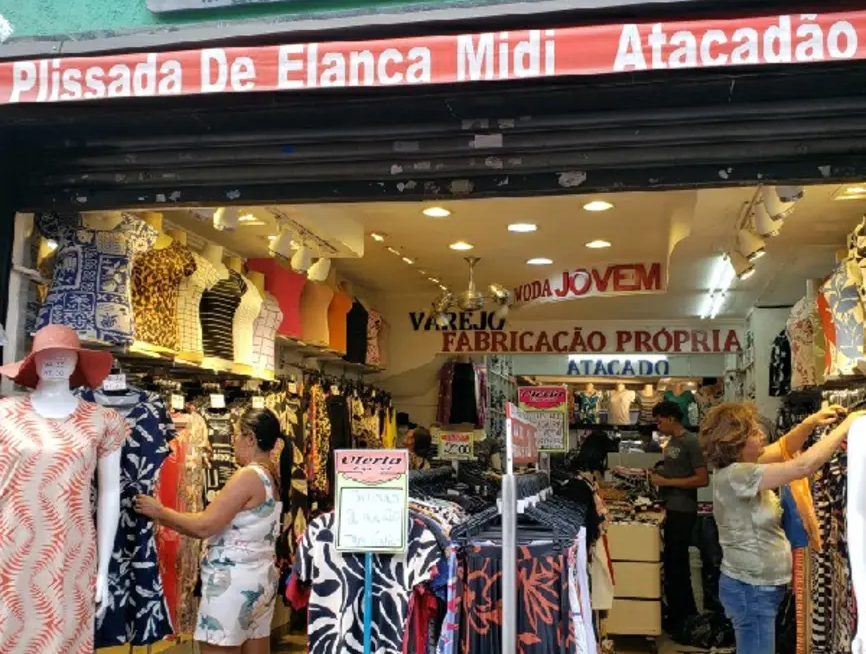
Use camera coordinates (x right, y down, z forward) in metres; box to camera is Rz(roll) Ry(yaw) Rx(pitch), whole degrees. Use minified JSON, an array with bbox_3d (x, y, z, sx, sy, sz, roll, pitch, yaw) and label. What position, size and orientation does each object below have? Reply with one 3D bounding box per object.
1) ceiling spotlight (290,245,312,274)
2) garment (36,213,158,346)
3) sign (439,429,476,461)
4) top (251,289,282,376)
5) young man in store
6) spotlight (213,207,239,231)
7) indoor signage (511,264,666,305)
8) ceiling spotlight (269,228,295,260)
[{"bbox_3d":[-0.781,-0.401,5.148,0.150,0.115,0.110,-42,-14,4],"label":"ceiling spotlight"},{"bbox_3d":[-1.563,-0.231,4.040,0.520,0.630,0.270,7,-10,-38],"label":"garment"},{"bbox_3d":[0.114,0.573,4.181,0.178,0.145,0.020,0,-8,12],"label":"sign"},{"bbox_3d":[-1.166,0.037,5.824,0.250,0.570,0.360,-2,-8,21],"label":"top"},{"bbox_3d":[1.876,1.441,6.559,0.400,1.765,0.480,2,-8,-8],"label":"young man in store"},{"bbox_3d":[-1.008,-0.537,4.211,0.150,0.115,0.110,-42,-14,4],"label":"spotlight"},{"bbox_3d":[1.300,-0.377,7.439,1.383,0.270,0.080,-4,-10,36],"label":"indoor signage"},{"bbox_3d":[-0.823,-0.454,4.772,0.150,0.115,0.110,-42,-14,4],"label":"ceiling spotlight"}]

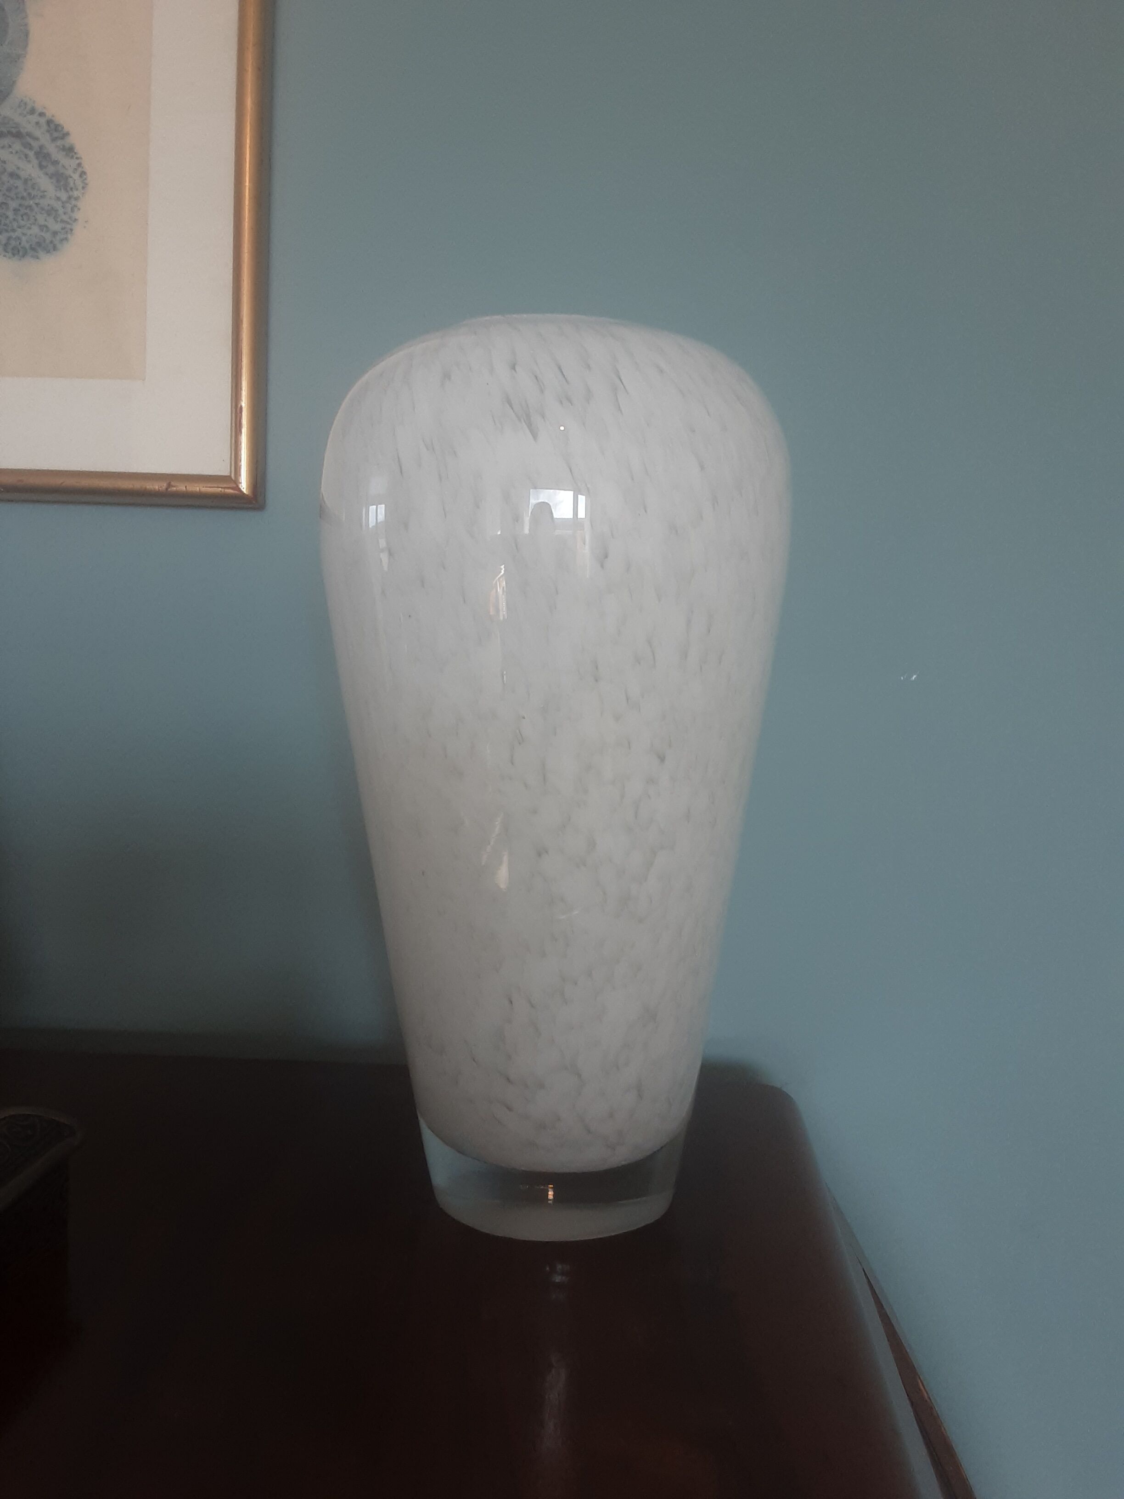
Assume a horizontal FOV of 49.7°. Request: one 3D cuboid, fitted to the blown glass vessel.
[{"bbox_3d":[-0.004,0.009,0.507,0.193,0.355,0.193,1,1,0],"label":"blown glass vessel"}]

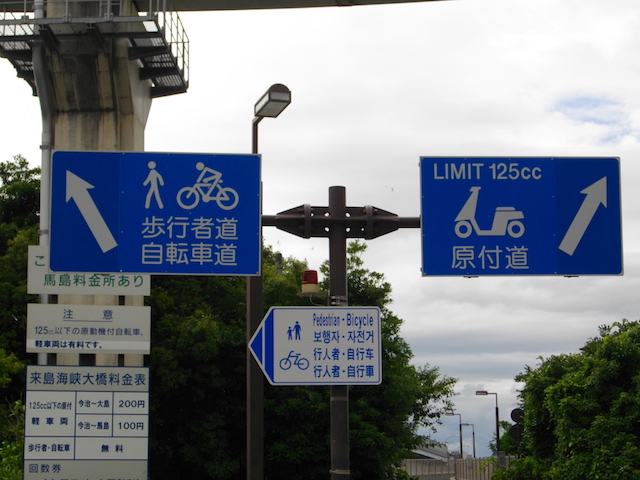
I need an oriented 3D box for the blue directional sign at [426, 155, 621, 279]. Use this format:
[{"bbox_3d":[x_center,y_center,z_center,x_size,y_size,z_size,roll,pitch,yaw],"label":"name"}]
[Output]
[{"bbox_3d":[1.819,-0.210,12.810,1.830,1.080,0.060,0,-8,-5],"label":"blue directional sign"}]

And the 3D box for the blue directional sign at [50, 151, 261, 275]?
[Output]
[{"bbox_3d":[-1.428,-0.234,12.520,1.830,1.080,0.060,1,-8,-6],"label":"blue directional sign"}]

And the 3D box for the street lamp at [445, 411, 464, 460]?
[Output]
[{"bbox_3d":[10.226,15.666,108.000,1.250,5.200,0.270,-1,-8,3],"label":"street lamp"}]

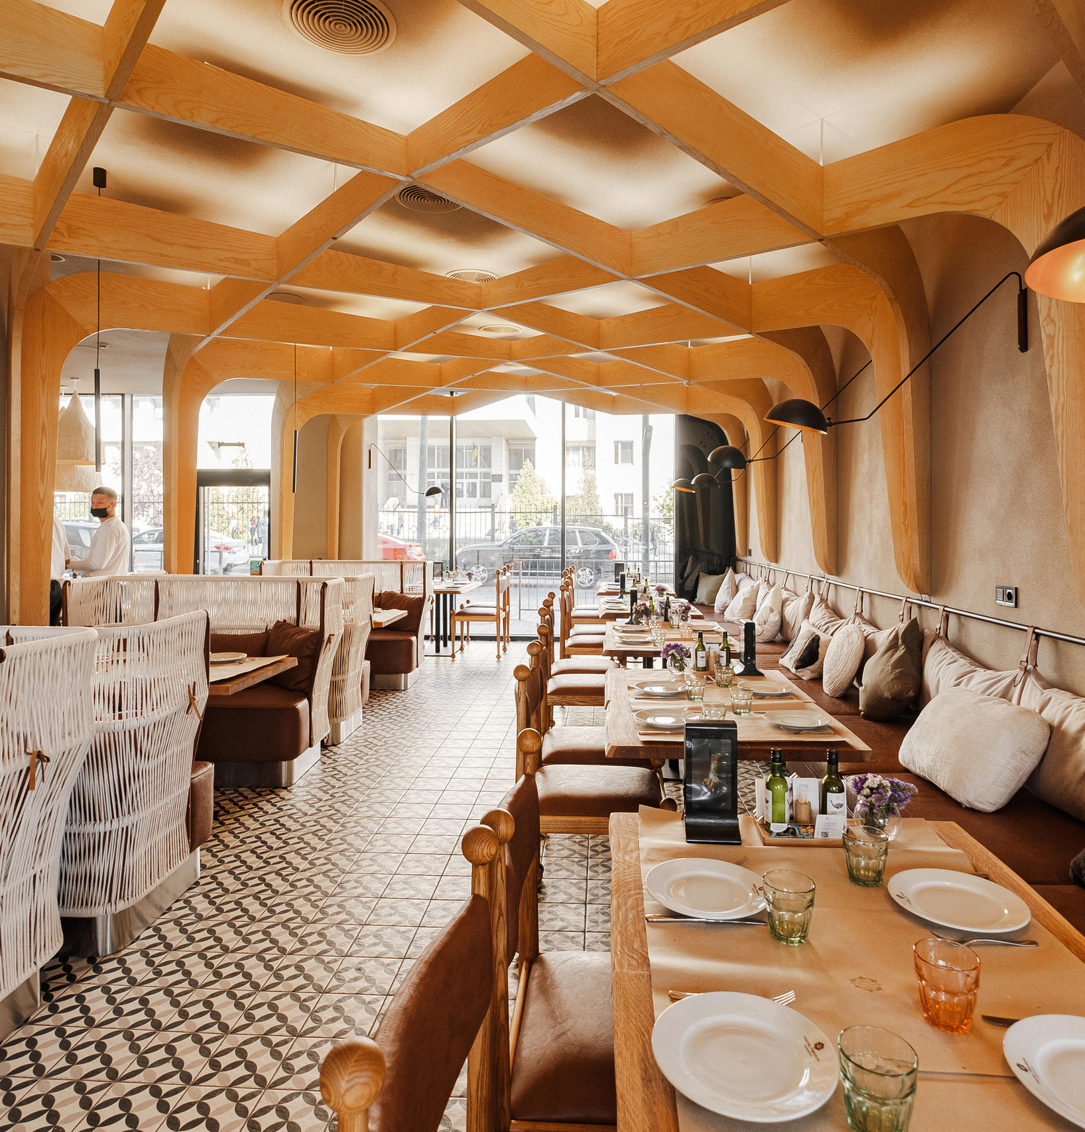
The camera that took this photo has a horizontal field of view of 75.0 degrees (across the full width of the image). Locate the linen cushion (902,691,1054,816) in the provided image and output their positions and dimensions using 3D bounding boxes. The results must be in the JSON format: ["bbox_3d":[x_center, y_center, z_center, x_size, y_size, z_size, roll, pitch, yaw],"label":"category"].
[{"bbox_3d":[1.526,0.637,2.523,0.140,0.350,0.480,30,4,0],"label":"linen cushion"}]

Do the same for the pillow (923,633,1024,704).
[{"bbox_3d":[1.885,0.579,3.057,0.192,0.455,0.737,6,4,4],"label":"pillow"}]

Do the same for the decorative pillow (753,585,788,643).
[{"bbox_3d":[1.839,0.383,5.738,0.150,0.440,0.430,17,2,-6],"label":"decorative pillow"}]

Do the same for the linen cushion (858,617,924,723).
[{"bbox_3d":[1.792,0.537,3.561,0.162,0.465,0.394,17,0,-11],"label":"linen cushion"}]

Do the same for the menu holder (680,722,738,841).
[{"bbox_3d":[0.380,0.478,1.597,0.120,0.245,0.110,0,3,5],"label":"menu holder"}]

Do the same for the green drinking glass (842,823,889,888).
[{"bbox_3d":[0.626,0.565,1.369,0.086,0.092,0.086,0,3,5],"label":"green drinking glass"}]

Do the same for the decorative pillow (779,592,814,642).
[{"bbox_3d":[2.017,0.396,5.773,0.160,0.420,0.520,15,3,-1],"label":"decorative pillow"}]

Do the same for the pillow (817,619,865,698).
[{"bbox_3d":[1.752,0.536,4.072,0.141,0.434,0.404,17,3,-1],"label":"pillow"}]

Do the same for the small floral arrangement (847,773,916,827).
[{"bbox_3d":[0.750,0.538,1.577,0.140,0.130,0.120,0,3,5],"label":"small floral arrangement"}]

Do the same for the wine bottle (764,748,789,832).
[{"bbox_3d":[0.528,0.500,1.592,0.052,0.182,0.052,0,3,5],"label":"wine bottle"}]

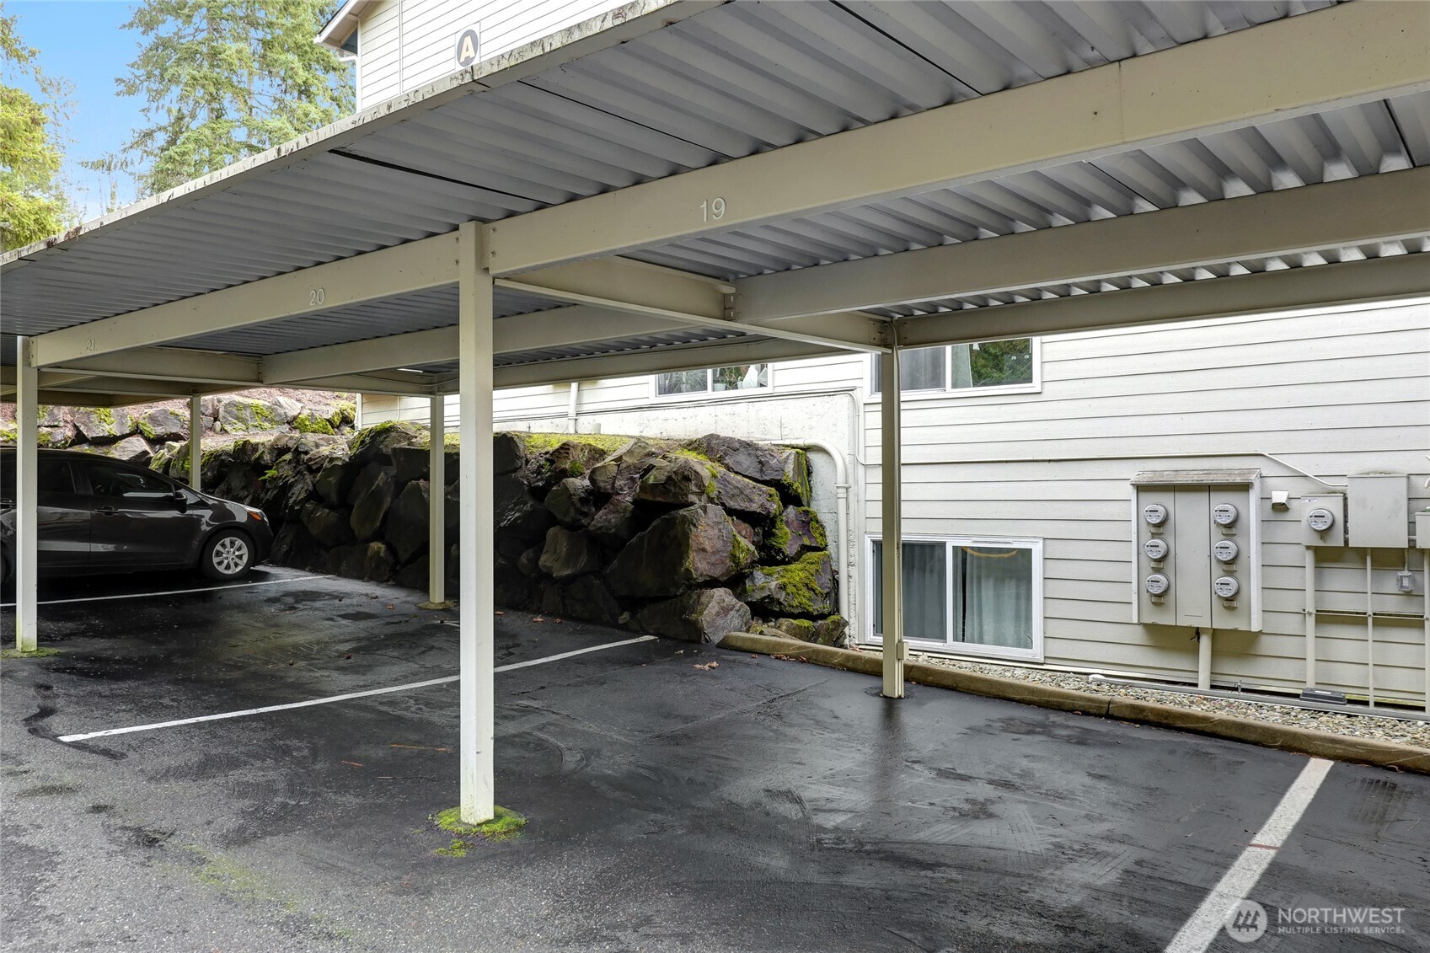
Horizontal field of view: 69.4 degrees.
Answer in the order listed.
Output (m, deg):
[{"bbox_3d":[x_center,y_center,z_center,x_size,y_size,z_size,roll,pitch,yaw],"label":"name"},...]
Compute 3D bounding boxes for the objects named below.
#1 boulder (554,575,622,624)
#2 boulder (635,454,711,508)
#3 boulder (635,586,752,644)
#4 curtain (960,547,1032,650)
[{"bbox_3d":[-1.158,1.143,9.600,0.620,0.450,0.420,-1,-1,40],"label":"boulder"},{"bbox_3d":[-0.381,0.041,9.400,0.680,0.470,0.520,-1,-1,18],"label":"boulder"},{"bbox_3d":[-0.202,1.175,8.900,0.850,0.460,0.580,-1,-1,40],"label":"boulder"},{"bbox_3d":[2.308,0.982,8.484,0.680,0.970,0.090,-1,-1,39],"label":"curtain"}]

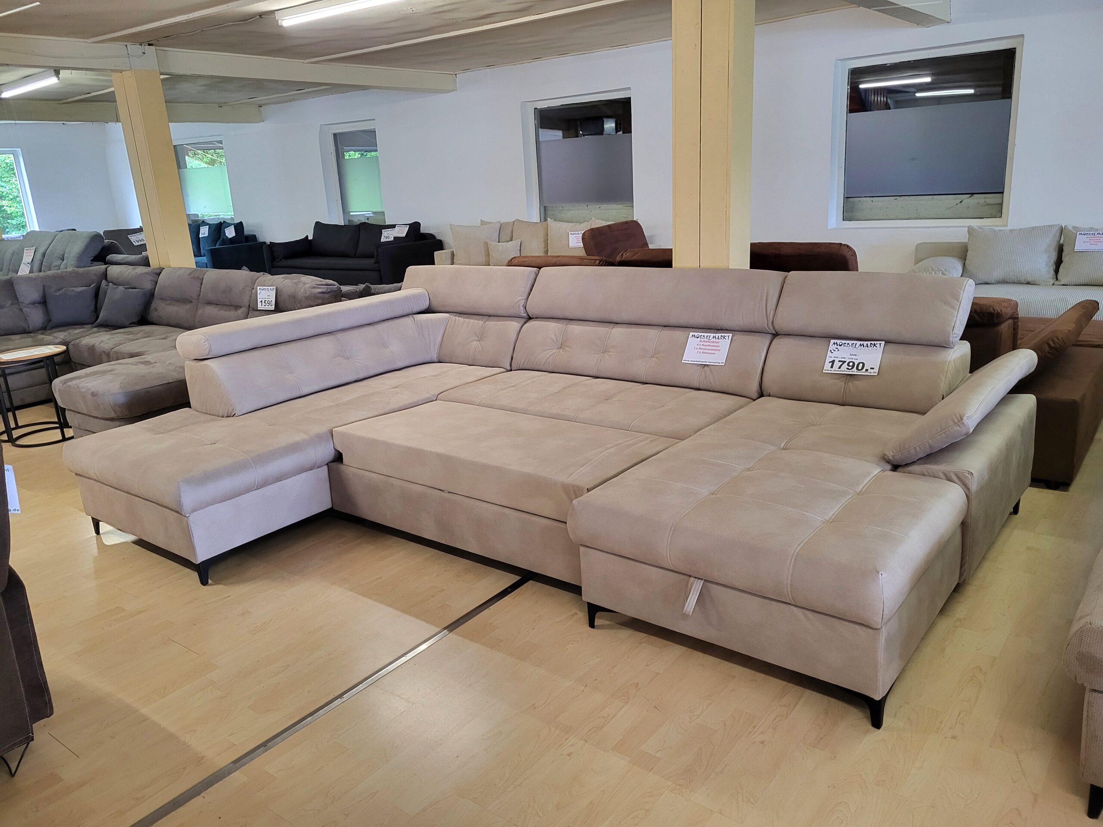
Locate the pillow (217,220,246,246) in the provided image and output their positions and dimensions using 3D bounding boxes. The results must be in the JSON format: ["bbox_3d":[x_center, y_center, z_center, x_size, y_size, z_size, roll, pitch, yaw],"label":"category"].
[{"bbox_3d":[-4.737,-2.602,12.291,0.500,0.500,0.180,8,10,35],"label":"pillow"}]

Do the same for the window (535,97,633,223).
[{"bbox_3d":[0.394,-2.770,9.172,1.300,1.330,0.120,8,20,35],"label":"window"}]

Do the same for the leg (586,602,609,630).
[{"bbox_3d":[0.162,0.651,2.674,0.077,0.087,0.063,9,20,38],"label":"leg"}]

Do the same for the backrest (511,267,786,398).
[{"bbox_3d":[0.467,-0.454,4.171,1.420,0.545,0.410,9,20,38],"label":"backrest"}]

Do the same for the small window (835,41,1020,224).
[{"bbox_3d":[2.934,-2.191,6.553,1.310,1.300,0.100,9,20,36],"label":"small window"}]

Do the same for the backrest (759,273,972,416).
[{"bbox_3d":[1.284,-0.314,3.411,0.724,0.506,0.358,9,20,38],"label":"backrest"}]

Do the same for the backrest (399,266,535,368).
[{"bbox_3d":[-0.513,-0.607,4.923,1.070,0.540,0.420,9,20,38],"label":"backrest"}]

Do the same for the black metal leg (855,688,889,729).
[{"bbox_3d":[0.832,0.756,2.169,0.077,0.087,0.070,9,20,38],"label":"black metal leg"}]

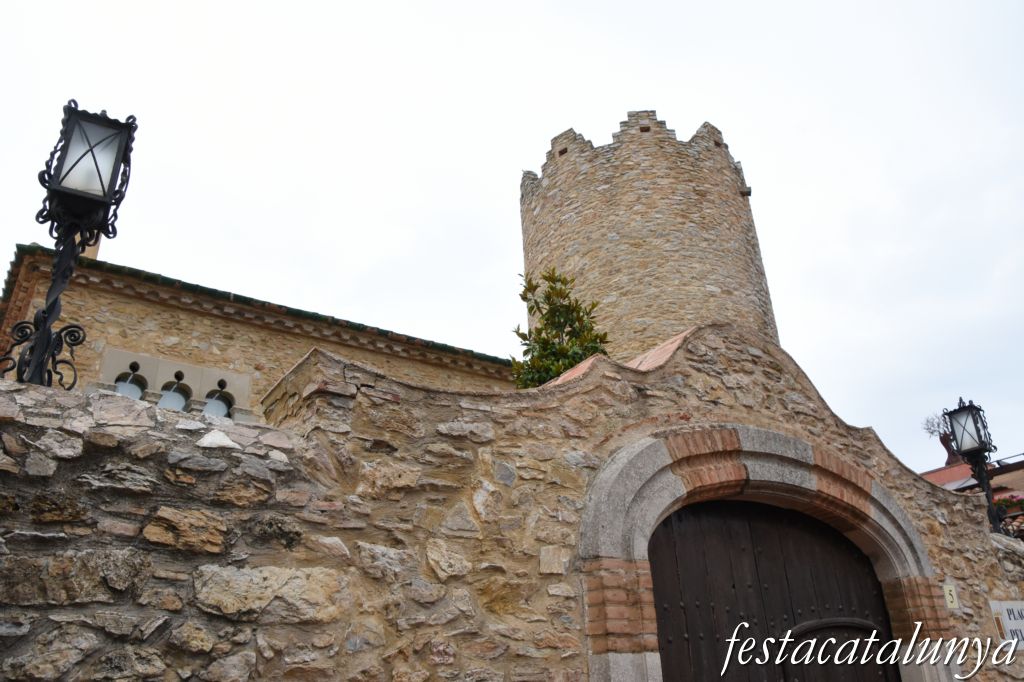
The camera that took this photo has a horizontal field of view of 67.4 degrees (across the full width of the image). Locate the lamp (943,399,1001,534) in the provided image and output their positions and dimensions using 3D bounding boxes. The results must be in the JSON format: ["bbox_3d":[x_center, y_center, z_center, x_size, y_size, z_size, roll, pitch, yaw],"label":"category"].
[{"bbox_3d":[4.016,1.042,6.609,0.290,1.170,0.290,14,-27,-34],"label":"lamp"}]

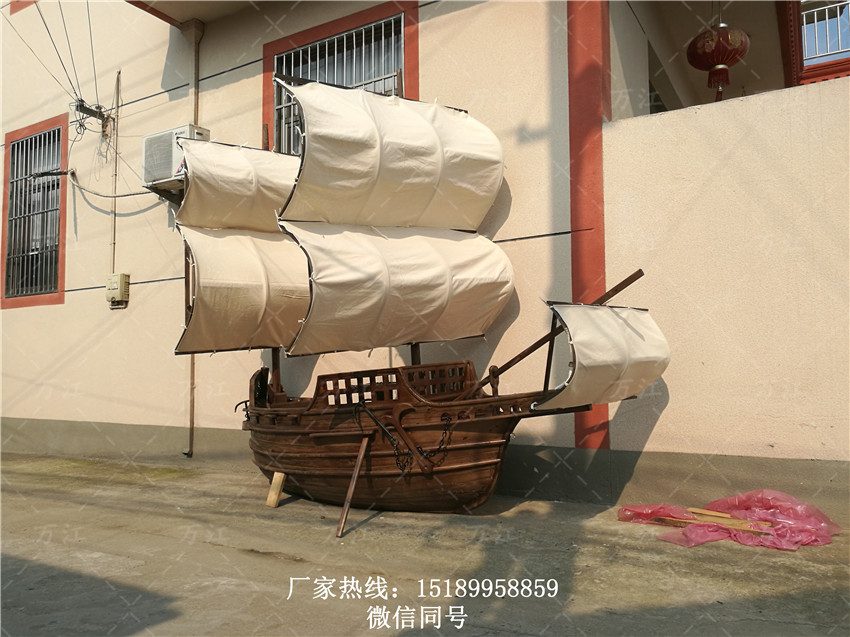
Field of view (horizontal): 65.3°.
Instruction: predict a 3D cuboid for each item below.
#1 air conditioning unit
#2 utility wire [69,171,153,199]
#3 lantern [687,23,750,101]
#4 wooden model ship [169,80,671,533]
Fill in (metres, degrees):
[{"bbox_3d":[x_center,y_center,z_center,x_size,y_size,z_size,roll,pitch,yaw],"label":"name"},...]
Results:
[{"bbox_3d":[-2.775,-1.780,7.400,0.770,0.550,0.285,-3,-4,30],"label":"air conditioning unit"},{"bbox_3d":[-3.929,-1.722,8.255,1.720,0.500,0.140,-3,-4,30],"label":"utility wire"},{"bbox_3d":[2.820,-2.430,6.380,0.590,0.840,0.590,-3,-4,30],"label":"lantern"},{"bbox_3d":[-0.231,-0.218,4.997,3.650,3.320,1.750,-3,-5,33],"label":"wooden model ship"}]

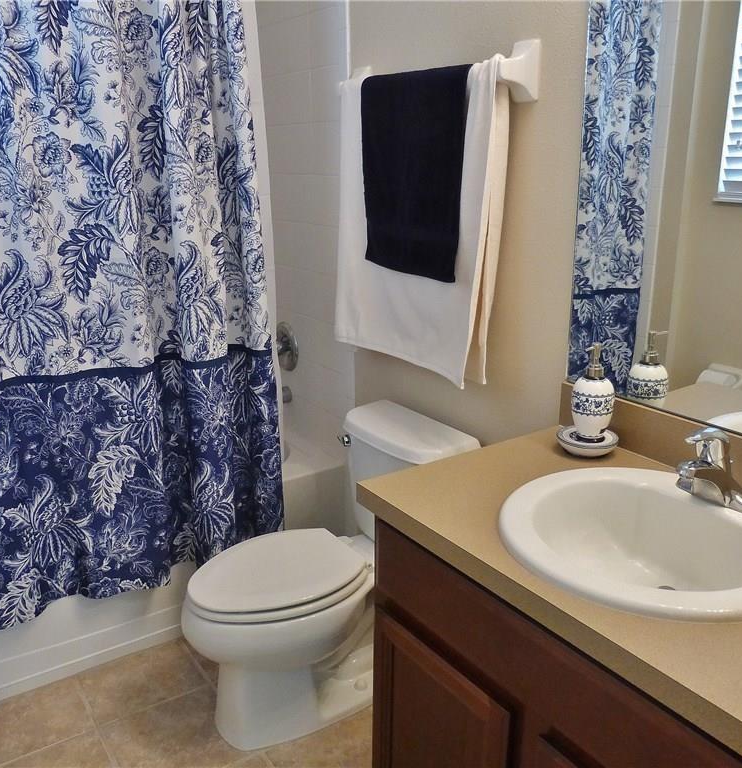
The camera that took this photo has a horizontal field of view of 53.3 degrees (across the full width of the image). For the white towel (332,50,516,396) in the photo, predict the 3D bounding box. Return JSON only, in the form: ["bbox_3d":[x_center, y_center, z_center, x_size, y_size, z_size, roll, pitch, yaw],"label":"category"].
[{"bbox_3d":[0.090,-0.409,1.873,0.110,0.727,0.618,-11,19,-32],"label":"white towel"}]

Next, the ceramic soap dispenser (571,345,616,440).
[{"bbox_3d":[0.439,0.021,1.464,0.085,0.208,0.085,-14,21,-40],"label":"ceramic soap dispenser"}]

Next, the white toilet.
[{"bbox_3d":[-0.130,0.500,1.928,0.757,0.707,0.410,-11,19,-32],"label":"white toilet"}]

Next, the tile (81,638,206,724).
[{"bbox_3d":[-0.640,0.834,2.073,0.305,0.010,0.227,-11,19,-32],"label":"tile"}]

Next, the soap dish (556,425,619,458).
[{"bbox_3d":[0.436,0.118,1.505,0.133,0.030,0.125,0,16,0],"label":"soap dish"}]

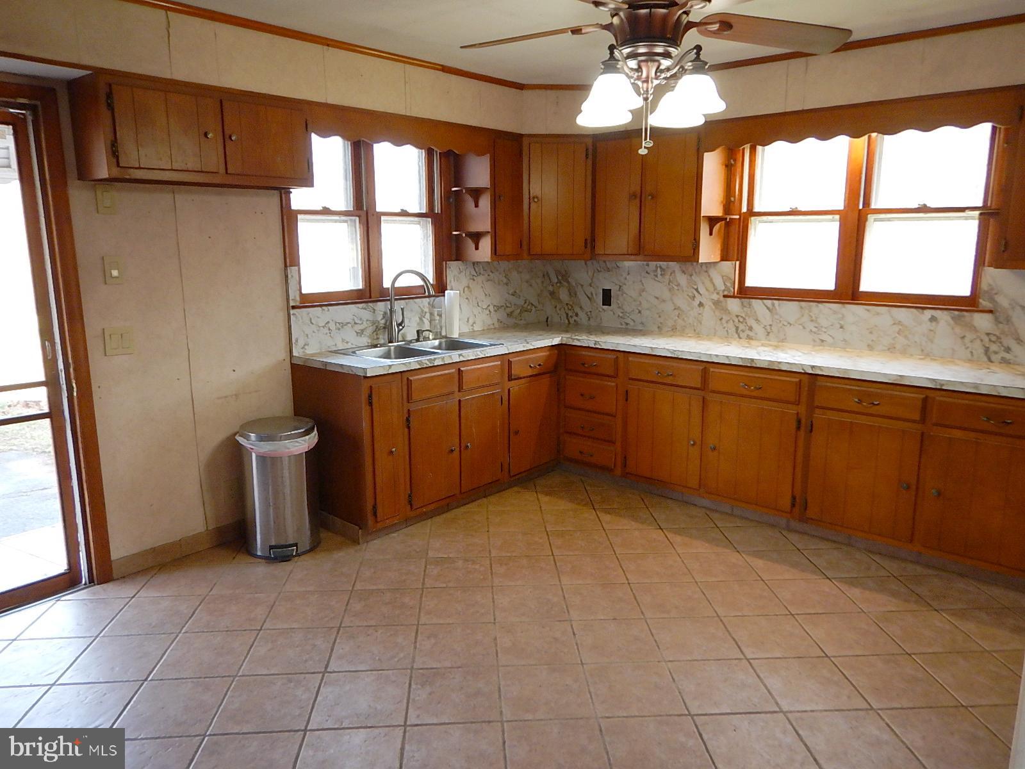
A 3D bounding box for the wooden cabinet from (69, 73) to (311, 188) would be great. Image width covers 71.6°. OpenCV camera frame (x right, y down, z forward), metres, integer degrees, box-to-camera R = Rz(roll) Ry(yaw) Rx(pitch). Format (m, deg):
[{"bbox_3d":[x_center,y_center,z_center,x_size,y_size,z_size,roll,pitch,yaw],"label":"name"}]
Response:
[{"bbox_3d":[-1.379,-1.084,3.151,0.325,0.390,0.920,10,15,41],"label":"wooden cabinet"}]

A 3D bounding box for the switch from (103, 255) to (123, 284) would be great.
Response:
[{"bbox_3d":[-1.704,-0.487,3.041,0.012,0.116,0.071,10,15,40],"label":"switch"}]

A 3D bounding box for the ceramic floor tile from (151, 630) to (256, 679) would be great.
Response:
[{"bbox_3d":[-1.128,0.999,2.625,0.302,0.010,0.302,-1,11,-3],"label":"ceramic floor tile"}]

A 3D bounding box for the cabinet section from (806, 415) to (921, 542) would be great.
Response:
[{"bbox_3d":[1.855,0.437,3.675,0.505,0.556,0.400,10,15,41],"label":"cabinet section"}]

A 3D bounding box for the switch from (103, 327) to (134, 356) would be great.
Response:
[{"bbox_3d":[-1.747,-0.190,3.162,0.012,0.118,0.118,10,15,41],"label":"switch"}]

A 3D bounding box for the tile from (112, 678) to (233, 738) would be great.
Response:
[{"bbox_3d":[-1.118,1.069,2.351,0.302,0.010,0.302,-1,11,-3],"label":"tile"}]

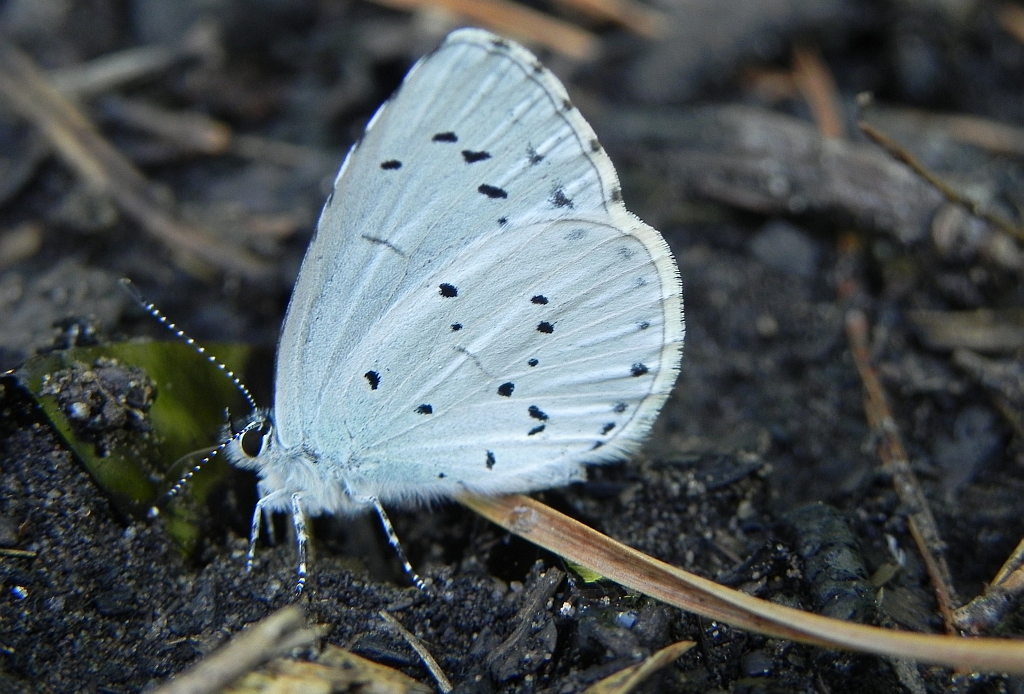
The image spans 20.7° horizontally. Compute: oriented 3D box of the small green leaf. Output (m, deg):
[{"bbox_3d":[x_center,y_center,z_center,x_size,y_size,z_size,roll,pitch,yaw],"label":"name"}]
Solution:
[{"bbox_3d":[-0.013,0.003,0.099,0.008,0.003,0.011,0,33,0],"label":"small green leaf"}]

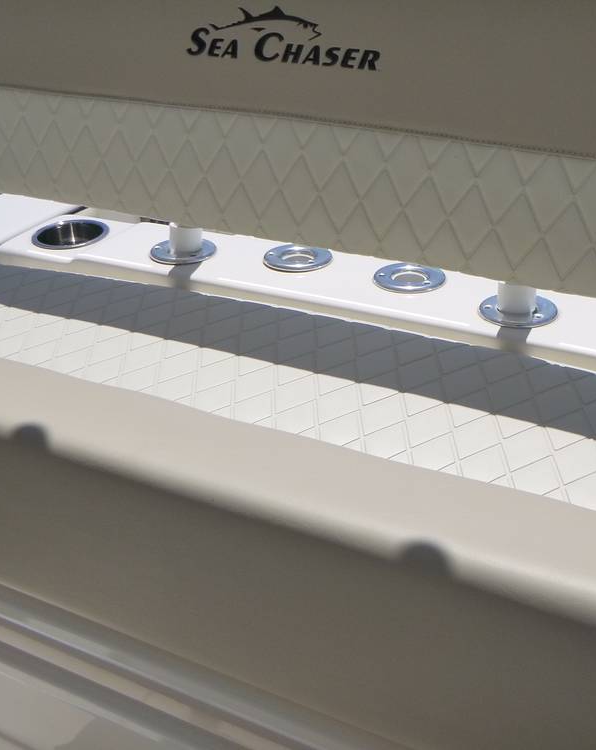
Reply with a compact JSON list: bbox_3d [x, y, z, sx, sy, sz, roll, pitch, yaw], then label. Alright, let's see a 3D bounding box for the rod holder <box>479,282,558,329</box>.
[{"bbox_3d":[0.249,-0.093,1.168,0.086,0.050,0.086,13,33,24],"label":"rod holder"}]

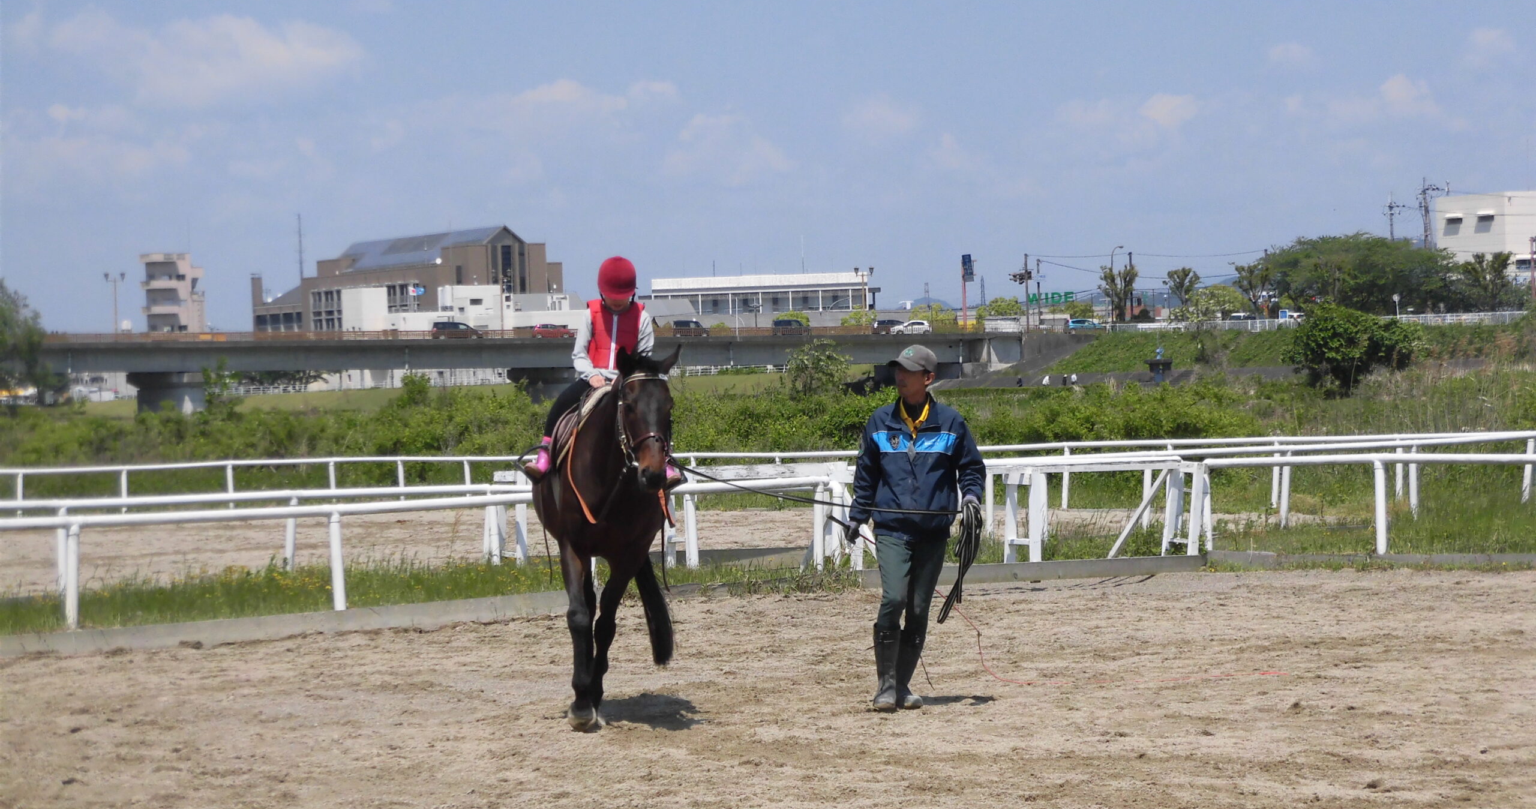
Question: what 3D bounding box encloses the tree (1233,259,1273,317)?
[{"bbox_3d":[45.160,-10.790,372.000,3.700,5.200,3.700,-1,0,0],"label":"tree"}]

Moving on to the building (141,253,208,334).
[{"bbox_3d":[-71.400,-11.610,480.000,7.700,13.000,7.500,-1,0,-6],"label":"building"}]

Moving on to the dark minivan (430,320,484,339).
[{"bbox_3d":[-29.130,-6.930,375.000,4.800,1.800,1.800,-1,0,-3],"label":"dark minivan"}]

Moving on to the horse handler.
[{"bbox_3d":[0.703,0.591,19.100,0.660,1.740,0.450,-1,1,3],"label":"horse handler"}]

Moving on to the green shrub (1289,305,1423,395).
[{"bbox_3d":[29.330,-2.790,200.000,6.800,4.600,6.000,-1,0,0],"label":"green shrub"}]

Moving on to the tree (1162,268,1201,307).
[{"bbox_3d":[40.949,-10.979,395.000,3.700,5.200,3.600,-1,1,0],"label":"tree"}]

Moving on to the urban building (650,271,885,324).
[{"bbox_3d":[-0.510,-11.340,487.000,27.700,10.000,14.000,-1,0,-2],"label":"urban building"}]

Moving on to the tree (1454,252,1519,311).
[{"bbox_3d":[63.050,-10.780,350.000,5.600,5.300,5.200,-1,0,0],"label":"tree"}]

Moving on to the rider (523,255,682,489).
[{"bbox_3d":[-0.781,-0.153,18.900,0.730,1.090,0.600,-1,1,-2],"label":"rider"}]

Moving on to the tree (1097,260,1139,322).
[{"bbox_3d":[34.599,-11.217,395.000,4.000,6.200,3.800,-1,1,0],"label":"tree"}]

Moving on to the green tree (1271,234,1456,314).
[{"bbox_3d":[60.119,-13.143,405.000,19.000,8.400,14.000,-1,1,0],"label":"green tree"}]

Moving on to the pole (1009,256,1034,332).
[{"bbox_3d":[24.410,-10.643,385.000,2.400,7.750,0.700,-1,1,0],"label":"pole"}]

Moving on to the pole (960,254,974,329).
[{"bbox_3d":[19.703,-11.157,395.000,1.300,7.500,0.400,-1,1,11],"label":"pole"}]

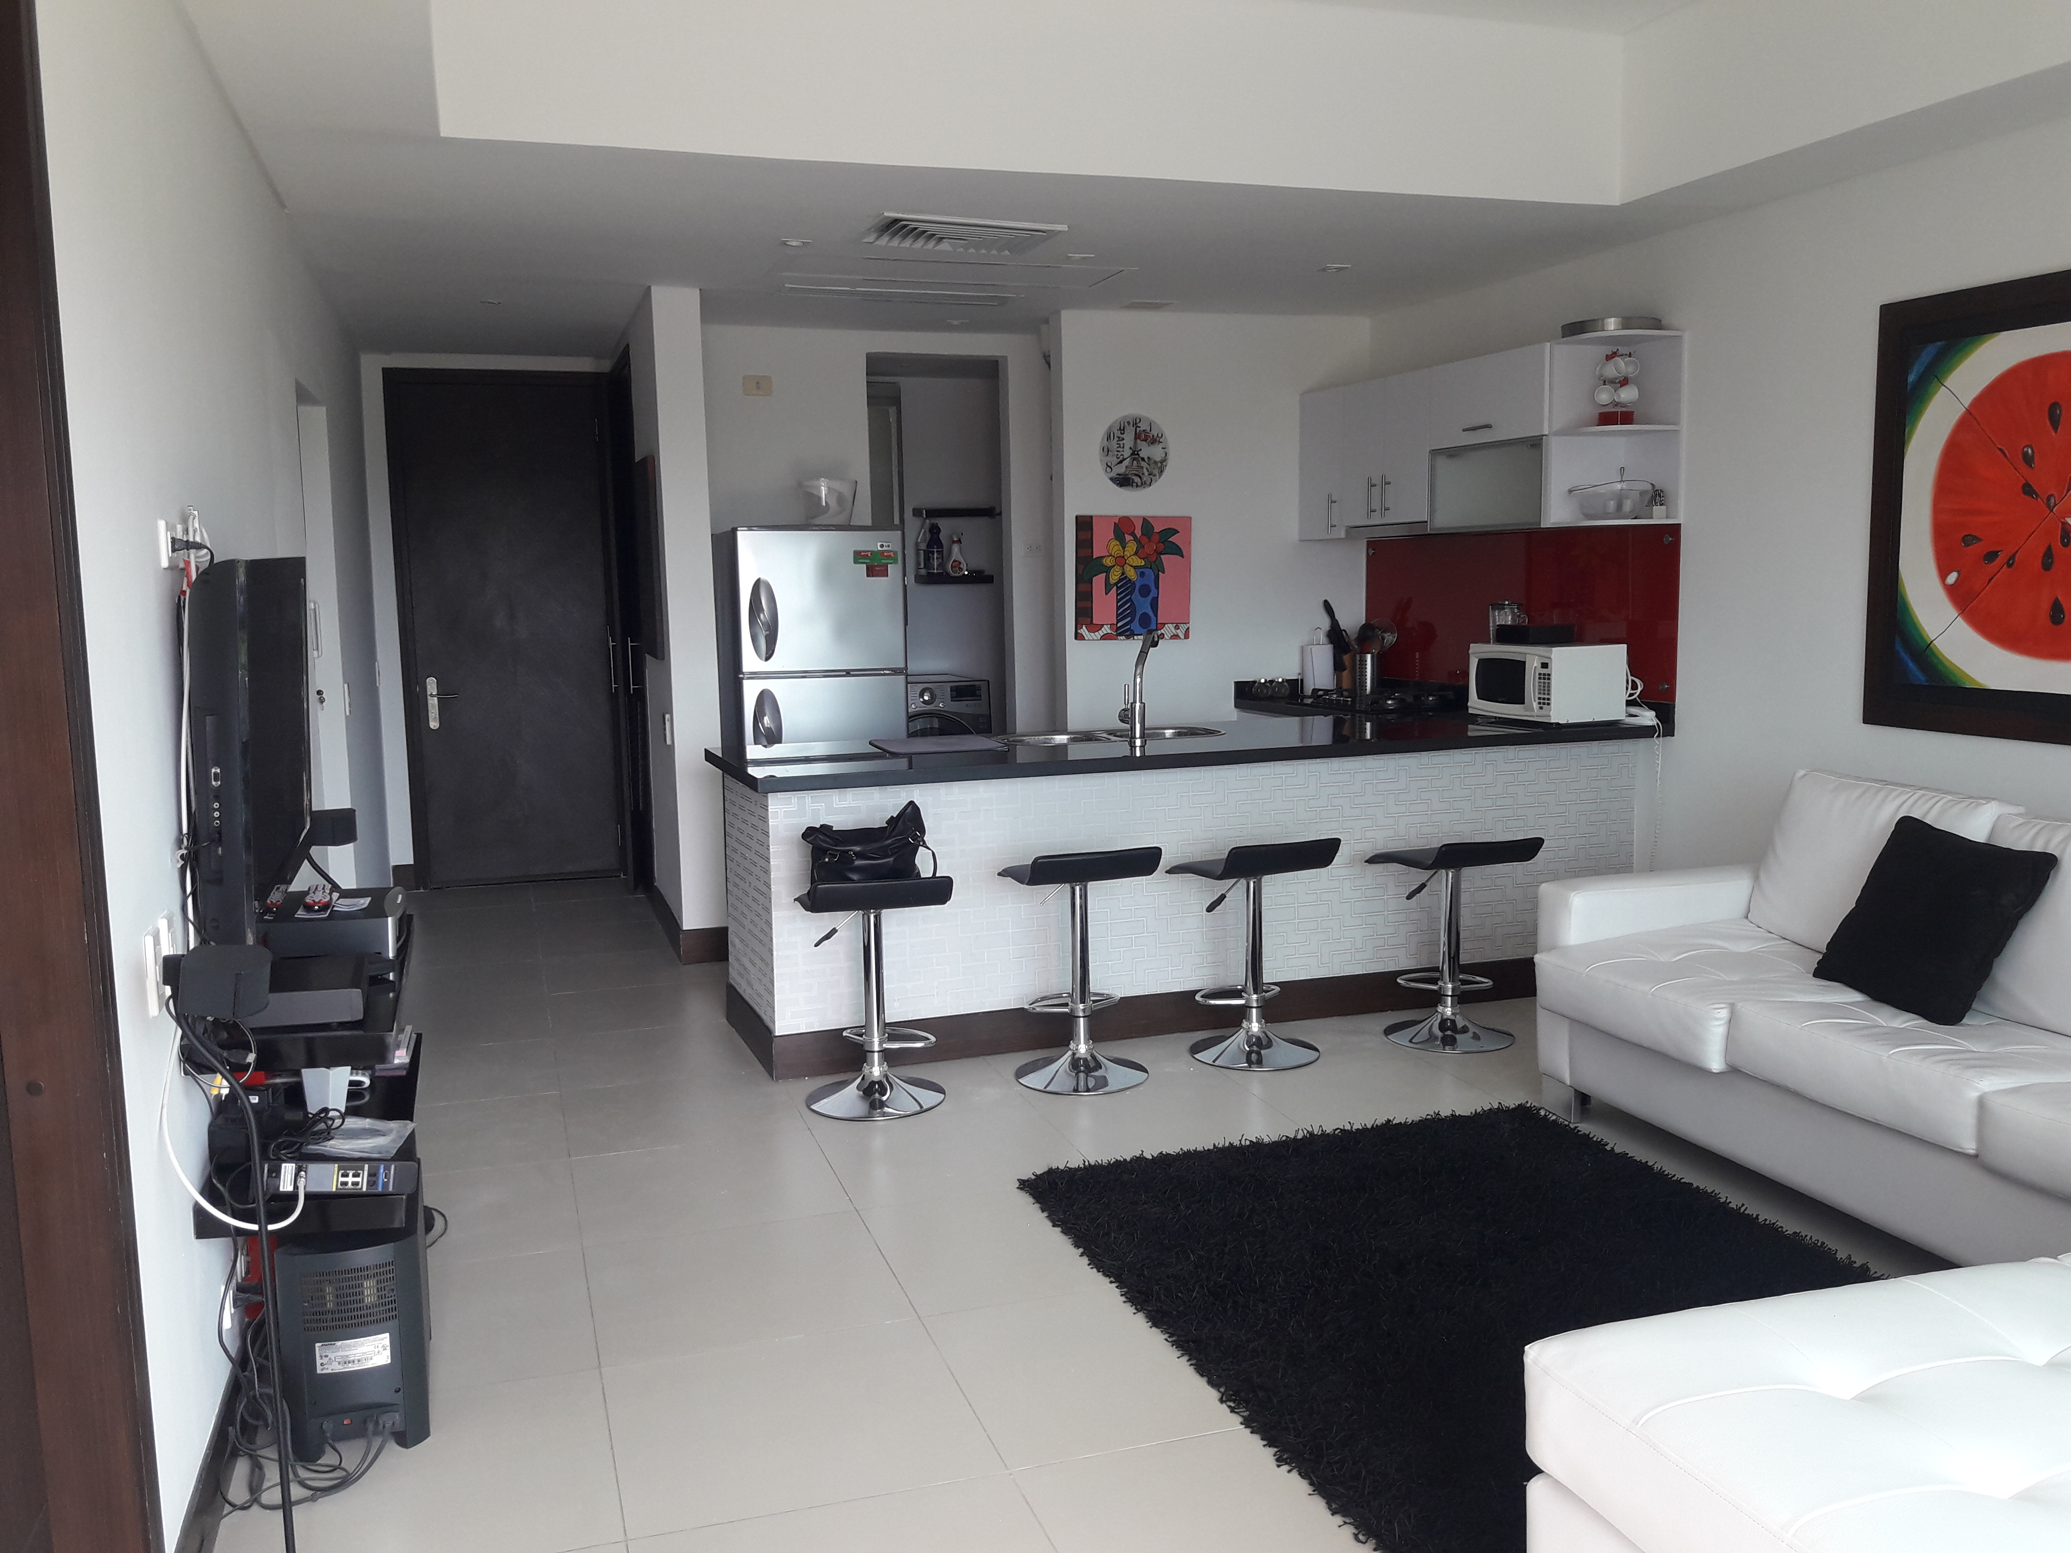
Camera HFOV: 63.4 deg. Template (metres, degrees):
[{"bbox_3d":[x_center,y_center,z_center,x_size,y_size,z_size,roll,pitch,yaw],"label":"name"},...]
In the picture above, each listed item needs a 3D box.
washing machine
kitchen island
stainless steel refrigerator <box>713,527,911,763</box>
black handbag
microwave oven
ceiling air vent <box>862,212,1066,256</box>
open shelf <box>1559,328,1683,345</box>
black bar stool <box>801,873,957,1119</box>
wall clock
[{"bbox_3d":[-0.599,-0.092,9.190,0.600,0.865,0.600,-3,7,-18],"label":"washing machine"},{"bbox_3d":[0.517,0.319,5.480,2.950,0.895,0.950,-3,7,-18],"label":"kitchen island"},{"bbox_3d":[-0.925,-0.188,6.904,0.650,1.620,0.700,-3,7,-18],"label":"stainless steel refrigerator"},{"bbox_3d":[-0.444,0.192,4.533,0.360,0.245,0.170,-4,7,-22],"label":"black handbag"},{"bbox_3d":[1.764,-0.327,5.787,0.325,0.260,0.440,-4,7,-23],"label":"microwave oven"},{"bbox_3d":[-0.238,-1.664,5.197,0.585,0.035,0.470,-3,7,-18],"label":"ceiling air vent"},{"bbox_3d":[1.856,-1.399,5.350,0.320,0.025,0.260,-3,7,-18],"label":"open shelf"},{"bbox_3d":[-0.441,0.573,4.577,0.390,0.648,0.400,-3,7,-12],"label":"black bar stool"},{"bbox_3d":[0.406,-1.325,6.833,0.305,0.310,0.040,-3,7,-18],"label":"wall clock"}]

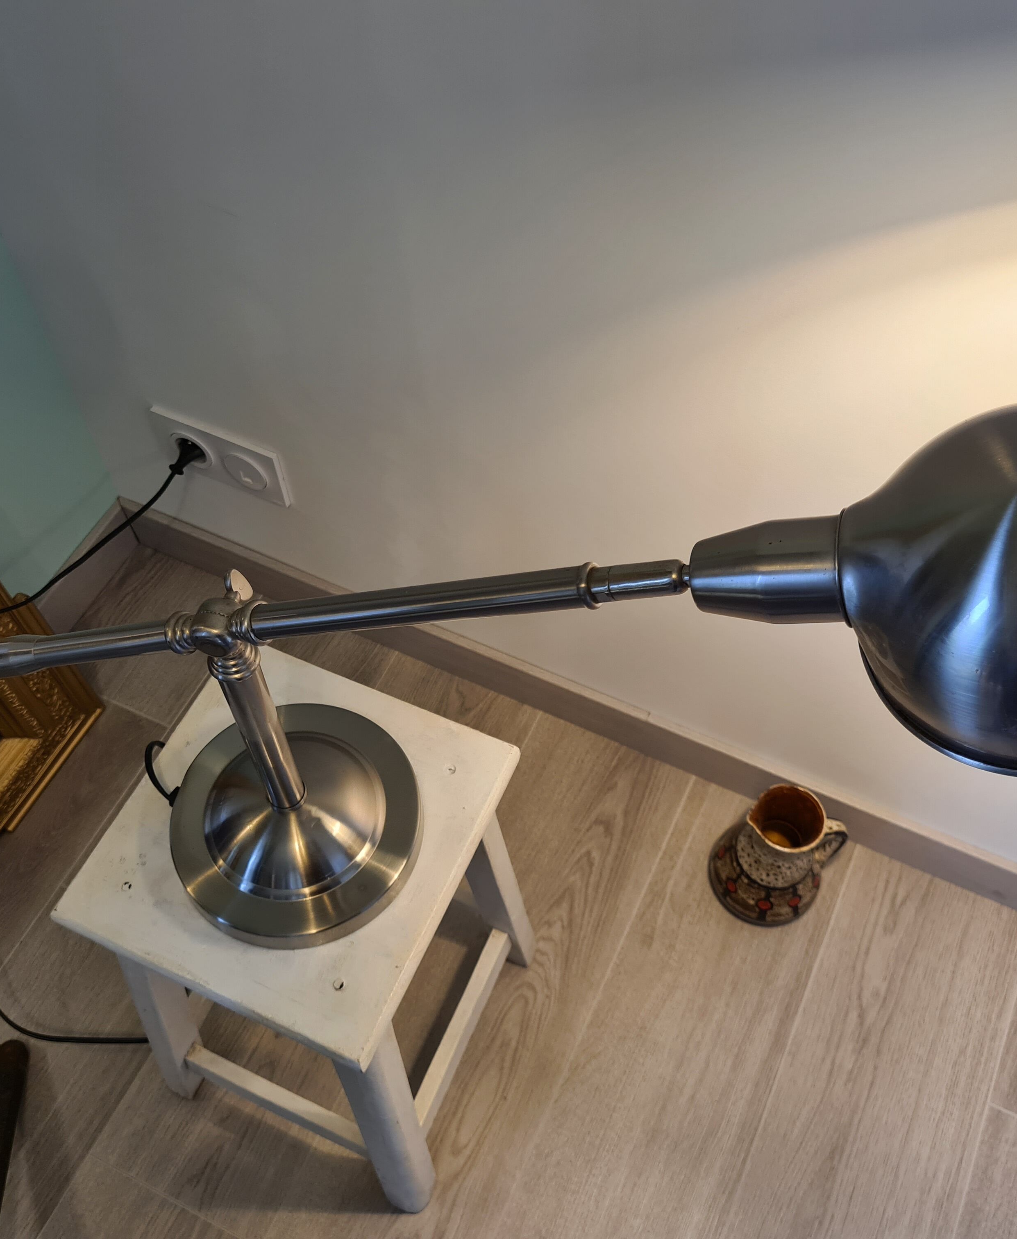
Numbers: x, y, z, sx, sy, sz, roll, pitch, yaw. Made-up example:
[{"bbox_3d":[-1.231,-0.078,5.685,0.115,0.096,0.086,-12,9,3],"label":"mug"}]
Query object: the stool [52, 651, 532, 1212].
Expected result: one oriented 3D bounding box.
[{"bbox_3d":[-0.156,0.280,1.111,0.290,0.460,0.310,21,59,14],"label":"stool"}]

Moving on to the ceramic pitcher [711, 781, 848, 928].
[{"bbox_3d":[0.283,0.242,1.309,0.126,0.158,0.122,4,57,3],"label":"ceramic pitcher"}]

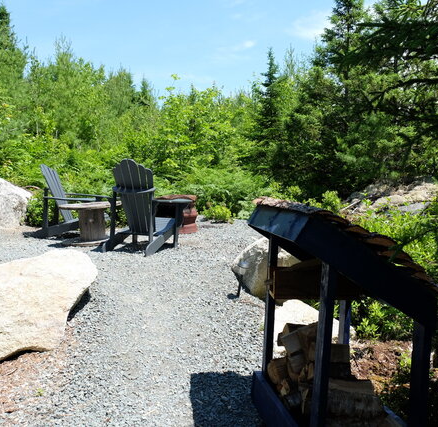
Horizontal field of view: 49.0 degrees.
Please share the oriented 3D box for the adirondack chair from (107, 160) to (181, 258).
[{"bbox_3d":[-0.829,-0.081,5.548,0.730,0.990,0.840,4,6,28],"label":"adirondack chair"}]

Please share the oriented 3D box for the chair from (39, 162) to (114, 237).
[{"bbox_3d":[-1.926,-0.183,6.404,0.840,0.990,0.730,2,5,7],"label":"chair"}]

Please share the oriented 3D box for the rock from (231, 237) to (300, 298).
[{"bbox_3d":[0.452,0.473,4.377,0.600,0.500,0.520,2,5,0],"label":"rock"}]

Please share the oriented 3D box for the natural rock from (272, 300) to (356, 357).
[{"bbox_3d":[0.674,0.794,3.536,0.620,0.310,0.520,1,5,-6],"label":"natural rock"}]

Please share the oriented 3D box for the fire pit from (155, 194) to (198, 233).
[{"bbox_3d":[-0.618,-0.002,6.726,0.600,0.530,0.580,2,5,0],"label":"fire pit"}]

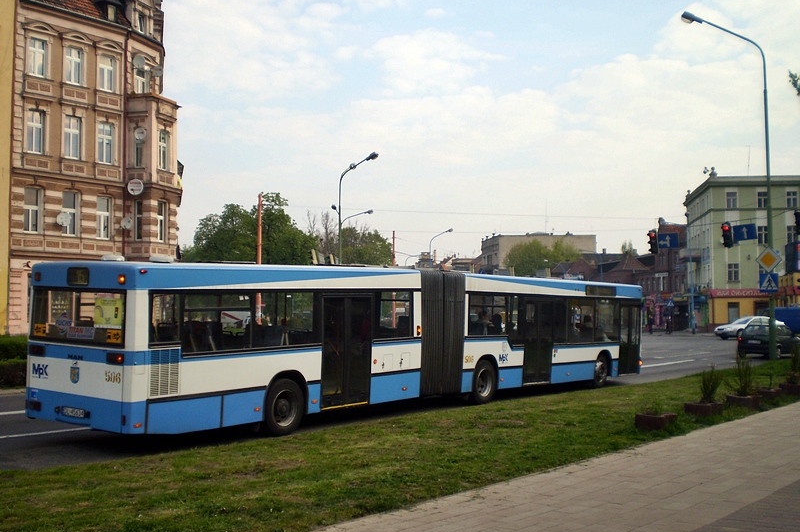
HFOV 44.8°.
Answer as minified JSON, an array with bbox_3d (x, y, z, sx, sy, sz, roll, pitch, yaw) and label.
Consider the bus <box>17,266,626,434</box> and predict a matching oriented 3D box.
[{"bbox_3d":[0.588,1.570,21.550,2.520,2.950,17.900,-2,-3,37],"label":"bus"}]

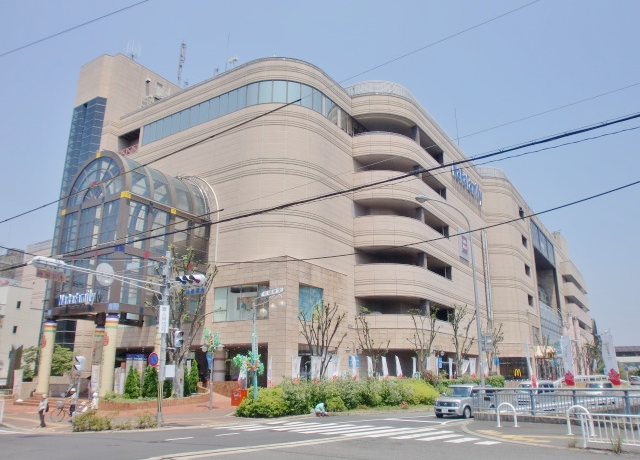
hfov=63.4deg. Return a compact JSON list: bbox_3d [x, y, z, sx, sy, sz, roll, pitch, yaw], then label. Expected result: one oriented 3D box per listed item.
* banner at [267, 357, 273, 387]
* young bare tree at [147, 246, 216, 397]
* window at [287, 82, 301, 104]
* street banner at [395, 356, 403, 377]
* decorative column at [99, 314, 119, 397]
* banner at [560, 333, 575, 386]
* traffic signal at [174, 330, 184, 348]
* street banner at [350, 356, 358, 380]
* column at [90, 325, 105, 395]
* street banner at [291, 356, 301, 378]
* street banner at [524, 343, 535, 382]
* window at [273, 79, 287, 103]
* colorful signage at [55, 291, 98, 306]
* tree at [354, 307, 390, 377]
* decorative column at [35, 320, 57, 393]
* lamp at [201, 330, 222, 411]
[{"bbox_3d":[-2.956,8.334,30.378,0.120,1.740,0.500,-9,-18,29],"label":"banner"},{"bbox_3d":[-10.140,6.544,38.180,4.800,11.140,5.200,0,-16,0],"label":"young bare tree"},{"bbox_3d":[-2.537,-13.534,50.854,1.415,2.493,0.120,6,-17,-17],"label":"window"},{"bbox_3d":[6.035,10.479,39.648,0.200,1.760,0.600,-15,-22,43],"label":"street banner"},{"bbox_3d":[-16.257,9.644,39.889,1.000,6.230,1.000,-10,-19,32],"label":"decorative column"},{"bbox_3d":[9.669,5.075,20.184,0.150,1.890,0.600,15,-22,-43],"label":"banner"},{"bbox_3d":[-6.500,5.082,24.037,0.280,0.783,0.420,-10,-20,32],"label":"traffic signal"},{"bbox_3d":[2.308,9.154,33.991,0.500,1.700,0.120,5,-16,-17],"label":"street banner"},{"bbox_3d":[-17.327,9.930,40.109,0.820,5.080,0.820,-10,-19,32],"label":"column"},{"bbox_3d":[-1.478,8.601,31.549,0.600,1.730,0.100,2,-16,-5],"label":"street banner"},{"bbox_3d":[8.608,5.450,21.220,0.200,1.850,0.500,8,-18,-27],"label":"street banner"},{"bbox_3d":[-3.473,-11.917,44.683,1.240,2.190,0.120,0,-16,0],"label":"window"},{"bbox_3d":[-19.954,5.645,42.368,5.300,1.131,0.400,-10,-20,32],"label":"colorful signage"},{"bbox_3d":[3.961,8.914,39.058,2.500,6.270,2.700,0,-16,0],"label":"tree"},{"bbox_3d":[-23.120,10.708,43.761,1.000,6.014,1.000,-10,-20,32],"label":"decorative column"},{"bbox_3d":[-7.434,9.613,35.729,1.400,5.350,0.600,-2,-17,8],"label":"lamp"}]

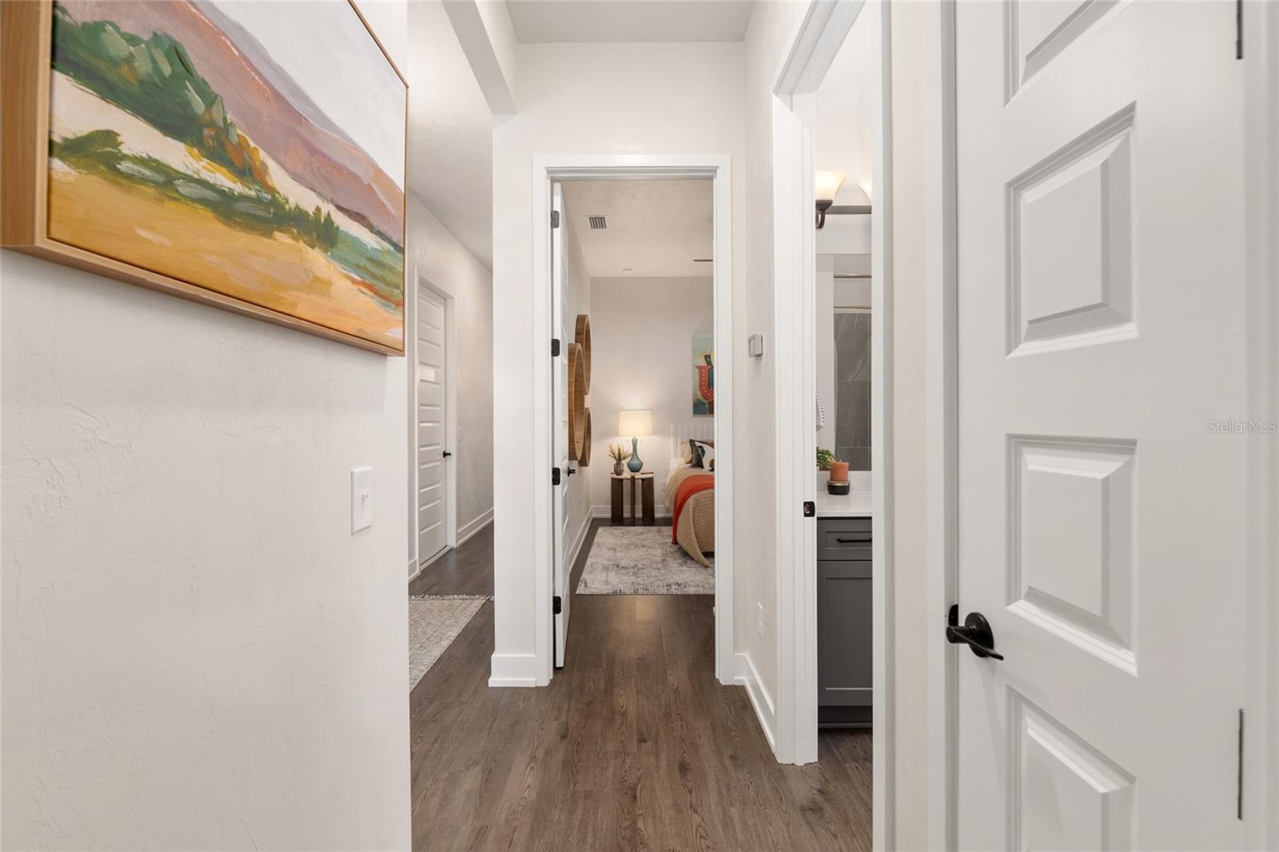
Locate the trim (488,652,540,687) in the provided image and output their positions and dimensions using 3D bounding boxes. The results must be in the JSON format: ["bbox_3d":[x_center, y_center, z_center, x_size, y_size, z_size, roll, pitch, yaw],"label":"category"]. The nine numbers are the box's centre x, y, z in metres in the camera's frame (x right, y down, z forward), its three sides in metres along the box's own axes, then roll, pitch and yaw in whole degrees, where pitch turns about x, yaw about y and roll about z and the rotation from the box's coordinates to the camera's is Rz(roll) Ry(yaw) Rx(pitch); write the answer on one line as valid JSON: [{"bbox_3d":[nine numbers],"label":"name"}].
[{"bbox_3d":[-0.600,1.162,2.525,0.235,0.142,0.032,0,0,0],"label":"trim"}]

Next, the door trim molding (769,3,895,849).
[{"bbox_3d":[0.553,-0.020,1.510,0.150,2.500,0.940,0,0,0],"label":"door trim molding"}]

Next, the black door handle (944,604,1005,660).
[{"bbox_3d":[0.480,0.311,0.755,0.055,0.068,0.160,0,0,0],"label":"black door handle"}]

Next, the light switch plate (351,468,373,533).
[{"bbox_3d":[-0.517,0.137,1.000,0.012,0.115,0.071,0,0,0],"label":"light switch plate"}]

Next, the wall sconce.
[{"bbox_3d":[0.852,-1.034,2.490,0.200,0.200,0.220,0,0,0],"label":"wall sconce"}]

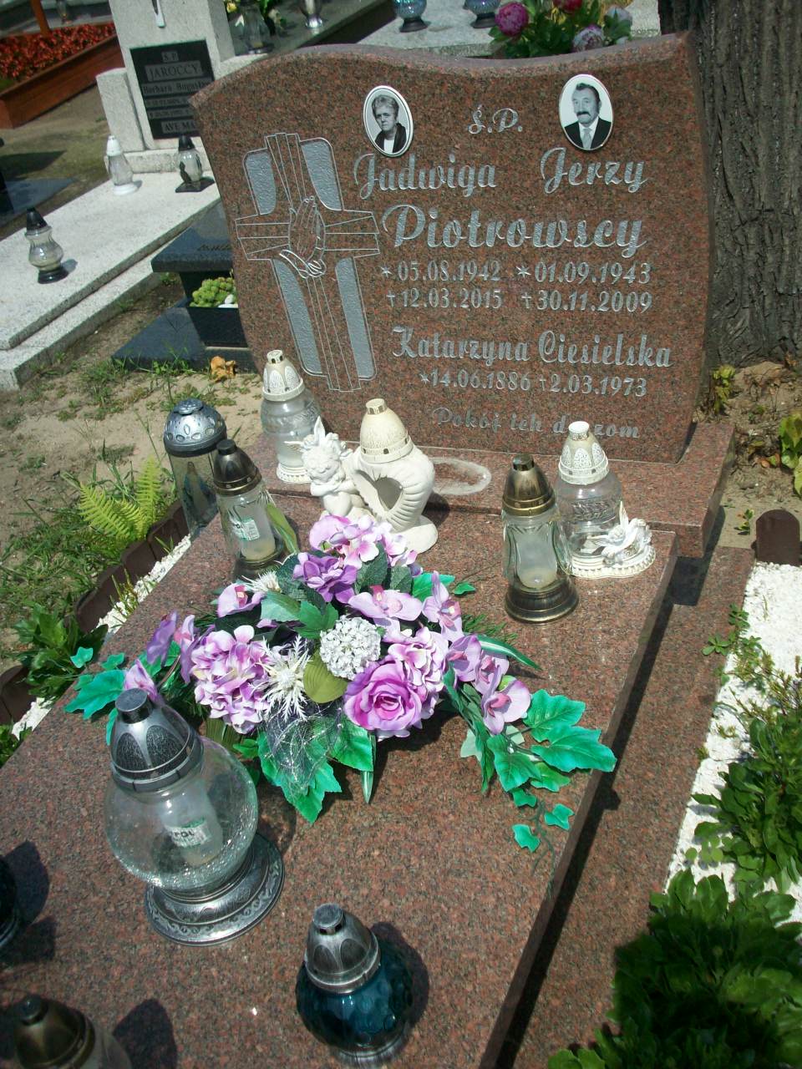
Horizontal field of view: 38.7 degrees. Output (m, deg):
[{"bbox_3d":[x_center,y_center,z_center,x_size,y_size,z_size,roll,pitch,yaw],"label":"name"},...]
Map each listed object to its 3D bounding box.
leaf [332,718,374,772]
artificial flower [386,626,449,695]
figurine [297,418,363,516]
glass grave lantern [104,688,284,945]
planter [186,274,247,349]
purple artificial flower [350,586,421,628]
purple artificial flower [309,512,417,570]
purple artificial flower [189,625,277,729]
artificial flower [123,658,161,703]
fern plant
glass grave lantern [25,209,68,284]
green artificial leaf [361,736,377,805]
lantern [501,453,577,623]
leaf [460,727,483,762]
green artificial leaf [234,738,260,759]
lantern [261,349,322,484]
[{"bbox_3d":[-0.065,0.284,1.536,0.057,0.022,0.077,-38,84,-17],"label":"leaf"},{"bbox_3d":[0.022,0.174,1.538,0.082,0.090,0.068,-20,-5,-11],"label":"artificial flower"},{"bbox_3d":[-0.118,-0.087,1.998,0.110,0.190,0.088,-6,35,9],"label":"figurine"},{"bbox_3d":[-0.260,0.309,1.342,0.173,0.322,0.173,6,38,23],"label":"glass grave lantern"},{"bbox_3d":[-0.473,-0.701,3.526,0.320,0.190,0.200,3,33,21],"label":"planter"},{"bbox_3d":[-0.021,0.101,1.582,0.097,0.042,0.065,6,38,23],"label":"purple artificial flower"},{"bbox_3d":[-0.057,0.011,1.718,0.145,0.075,0.095,6,38,23],"label":"purple artificial flower"},{"bbox_3d":[-0.257,0.221,1.753,0.140,0.140,0.130,19,19,36],"label":"purple artificial flower"},{"bbox_3d":[-0.392,0.226,1.731,0.065,0.080,0.045,-17,-4,-7],"label":"artificial flower"},{"bbox_3d":[-0.665,-0.069,2.719,0.200,0.170,0.180,6,38,24],"label":"fern plant"},{"bbox_3d":[-1.204,-0.972,3.821,0.113,0.232,0.113,6,38,23],"label":"glass grave lantern"},{"bbox_3d":[-0.041,0.300,1.453,0.019,0.012,0.083,0,78,6],"label":"green artificial leaf"},{"bbox_3d":[0.215,-0.002,1.858,0.120,0.281,0.120,6,38,24],"label":"lantern"},{"bbox_3d":[0.095,0.284,1.537,0.035,0.025,0.055,6,38,23],"label":"leaf"},{"bbox_3d":[-0.214,0.299,1.593,0.051,0.015,0.035,2,55,36],"label":"green artificial leaf"},{"bbox_3d":[-0.213,-0.223,2.143,0.108,0.251,0.108,6,38,23],"label":"lantern"}]

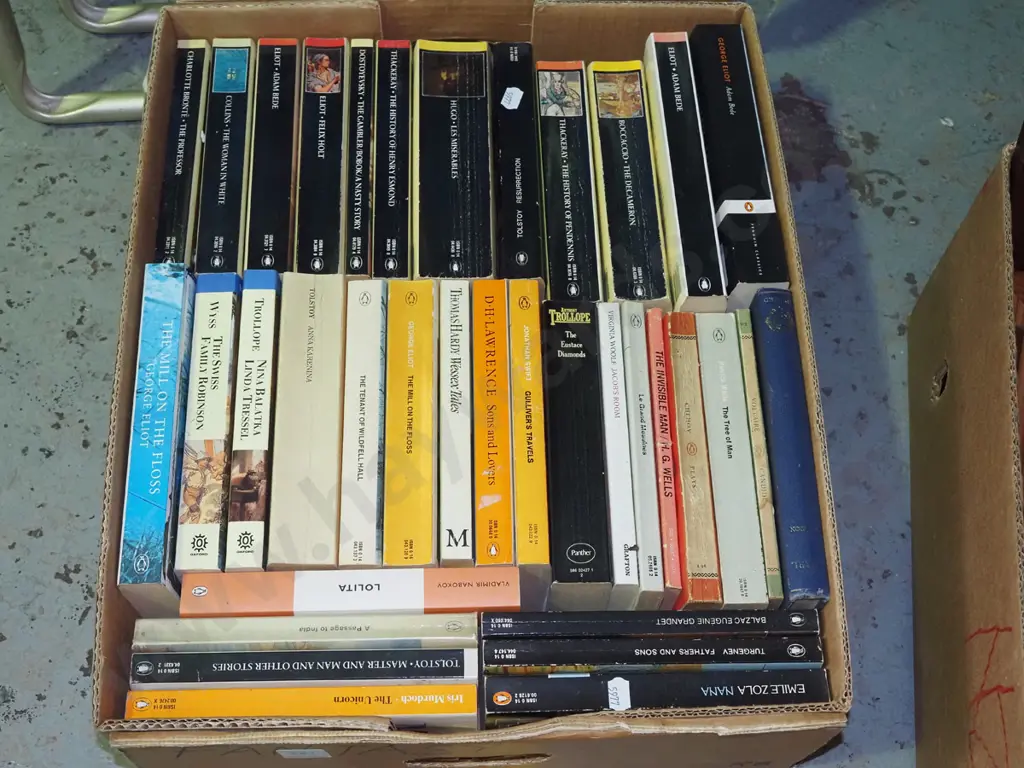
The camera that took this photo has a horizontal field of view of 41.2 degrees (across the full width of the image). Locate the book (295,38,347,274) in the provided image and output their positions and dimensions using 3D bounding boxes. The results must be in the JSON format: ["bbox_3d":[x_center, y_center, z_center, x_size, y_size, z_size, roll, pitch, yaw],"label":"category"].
[{"bbox_3d":[-0.122,-0.124,0.916,0.027,0.111,0.181,-1,64,-2],"label":"book"}]

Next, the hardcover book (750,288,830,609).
[{"bbox_3d":[0.157,0.057,0.830,0.026,0.125,0.190,0,64,-1],"label":"hardcover book"}]

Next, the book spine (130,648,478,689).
[{"bbox_3d":[-0.110,0.173,0.767,0.181,0.111,0.016,0,64,-2],"label":"book spine"}]

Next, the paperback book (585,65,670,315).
[{"bbox_3d":[0.069,-0.108,0.912,0.034,0.111,0.181,0,64,-6],"label":"paperback book"}]

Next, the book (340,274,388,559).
[{"bbox_3d":[-0.089,0.043,0.833,0.019,0.111,0.181,-1,63,-2],"label":"book"}]

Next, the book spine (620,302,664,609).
[{"bbox_3d":[0.073,0.057,0.831,0.013,0.111,0.181,0,63,-2],"label":"book spine"}]

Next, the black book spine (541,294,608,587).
[{"bbox_3d":[0.037,0.054,0.835,0.034,0.110,0.178,0,63,-1],"label":"black book spine"}]

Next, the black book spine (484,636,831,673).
[{"bbox_3d":[0.074,0.168,0.777,0.181,0.111,0.015,0,64,-2],"label":"black book spine"}]

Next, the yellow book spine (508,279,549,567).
[{"bbox_3d":[0.008,0.043,0.837,0.018,0.111,0.181,0,64,-3],"label":"yellow book spine"}]

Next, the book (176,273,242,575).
[{"bbox_3d":[-0.175,0.043,0.827,0.024,0.116,0.185,-1,63,-3],"label":"book"}]

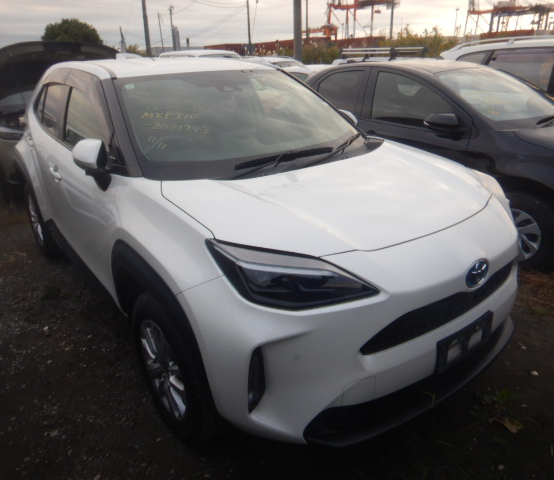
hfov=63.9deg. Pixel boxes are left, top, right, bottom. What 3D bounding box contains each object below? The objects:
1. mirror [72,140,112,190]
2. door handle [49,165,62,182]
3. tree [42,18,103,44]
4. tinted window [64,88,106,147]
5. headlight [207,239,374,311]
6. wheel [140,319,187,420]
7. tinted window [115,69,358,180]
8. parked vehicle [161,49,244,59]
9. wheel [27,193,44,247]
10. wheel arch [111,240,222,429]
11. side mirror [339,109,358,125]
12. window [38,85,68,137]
[{"bbox_3d":[-0.875,-0.339,2.065,0.155,0.210,0.220,-17,26,-34],"label":"mirror"},{"bbox_3d":[-1.323,-0.392,2.642,0.060,0.065,0.220,-18,27,-34],"label":"door handle"},{"bbox_3d":[-14.608,-13.511,32.385,5.000,4.770,5.000,-11,24,-20],"label":"tree"},{"bbox_3d":[-1.017,-0.628,2.357,0.080,0.370,0.880,-3,18,-38],"label":"tinted window"},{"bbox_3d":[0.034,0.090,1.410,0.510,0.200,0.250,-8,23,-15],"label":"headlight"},{"bbox_3d":[-0.416,0.526,1.890,0.155,0.438,0.438,-17,26,-34],"label":"wheel"},{"bbox_3d":[-0.173,-0.672,2.392,1.360,0.140,0.800,-18,59,-34],"label":"tinted window"},{"bbox_3d":[-2.075,-3.539,10.583,1.720,1.780,4.300,-18,27,-34],"label":"parked vehicle"},{"bbox_3d":[-1.971,-0.188,3.794,0.155,0.438,0.438,-17,26,-34],"label":"wheel"},{"bbox_3d":[-0.462,0.336,1.788,0.140,0.520,0.910,-17,26,-34],"label":"wheel arch"},{"bbox_3d":[0.437,-0.736,2.974,0.155,0.210,0.220,-17,26,-34],"label":"side mirror"},{"bbox_3d":[-1.466,-0.845,2.866,0.090,0.350,0.800,6,12,-40],"label":"window"}]

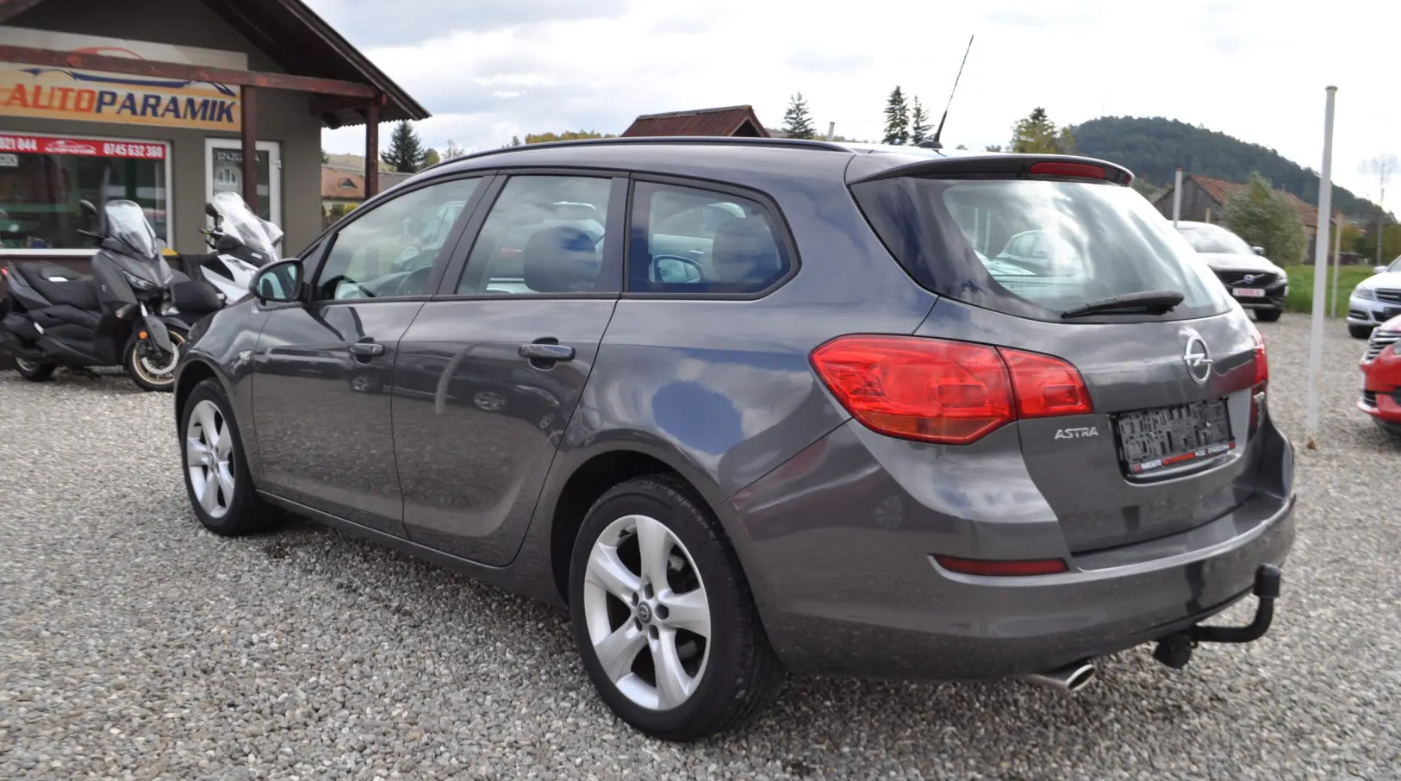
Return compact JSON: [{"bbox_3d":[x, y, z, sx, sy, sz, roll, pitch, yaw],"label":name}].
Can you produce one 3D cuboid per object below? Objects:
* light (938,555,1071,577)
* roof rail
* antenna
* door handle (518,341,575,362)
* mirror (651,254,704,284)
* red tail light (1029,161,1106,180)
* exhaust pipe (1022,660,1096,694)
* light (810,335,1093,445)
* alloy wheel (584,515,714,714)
[{"bbox_3d":[0.626,0.356,2.647,0.275,0.042,0.050,-1,8,-15],"label":"light"},{"bbox_3d":[-0.260,-0.675,3.608,0.055,0.070,1.830,-6,10,-42],"label":"roof rail"},{"bbox_3d":[0.658,-0.798,3.452,0.040,0.290,0.170,-6,10,-42],"label":"antenna"},{"bbox_3d":[-0.412,-0.101,3.373,0.050,0.042,0.225,-6,10,-42],"label":"door handle"},{"bbox_3d":[-0.110,-0.521,5.645,0.230,0.160,0.140,-6,10,-42],"label":"mirror"},{"bbox_3d":[0.922,-0.546,3.188,0.335,0.036,0.045,-6,10,-42],"label":"red tail light"},{"bbox_3d":[0.780,0.627,2.850,0.082,0.062,0.145,-6,10,-42],"label":"exhaust pipe"},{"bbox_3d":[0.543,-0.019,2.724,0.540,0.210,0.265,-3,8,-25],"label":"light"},{"bbox_3d":[-0.076,0.543,3.237,0.190,0.480,0.480,-6,10,-42],"label":"alloy wheel"}]

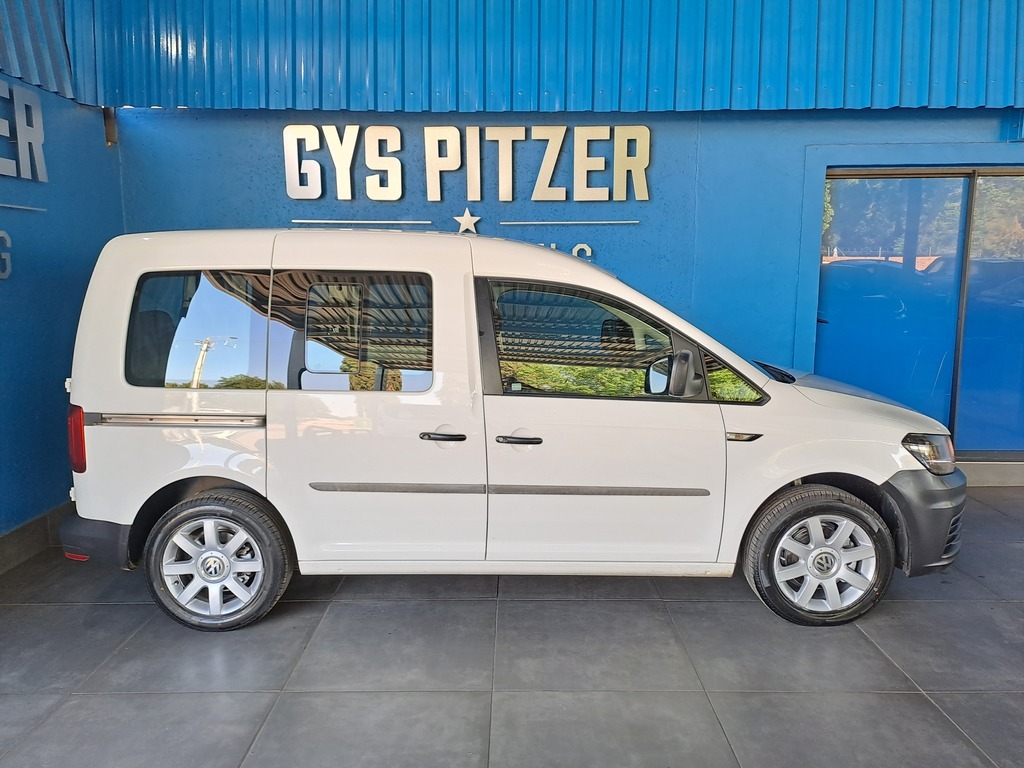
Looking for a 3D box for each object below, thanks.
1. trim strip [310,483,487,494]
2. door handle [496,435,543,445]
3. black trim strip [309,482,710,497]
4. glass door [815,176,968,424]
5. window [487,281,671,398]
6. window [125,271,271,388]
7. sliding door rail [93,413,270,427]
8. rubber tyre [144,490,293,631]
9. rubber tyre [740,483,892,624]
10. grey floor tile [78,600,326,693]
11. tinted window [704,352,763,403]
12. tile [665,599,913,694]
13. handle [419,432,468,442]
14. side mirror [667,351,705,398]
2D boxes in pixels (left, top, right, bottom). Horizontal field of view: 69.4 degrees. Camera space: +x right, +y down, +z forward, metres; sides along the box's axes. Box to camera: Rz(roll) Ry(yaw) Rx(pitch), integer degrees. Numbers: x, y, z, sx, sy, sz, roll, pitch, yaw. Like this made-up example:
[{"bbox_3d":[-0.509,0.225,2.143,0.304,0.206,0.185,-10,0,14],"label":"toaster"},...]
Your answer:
[{"bbox_3d":[-0.486,0.446,3.167,0.752,0.035,0.020,1,8,0],"label":"trim strip"},{"bbox_3d":[0.032,0.237,3.133,0.198,0.036,0.050,1,5,0],"label":"door handle"},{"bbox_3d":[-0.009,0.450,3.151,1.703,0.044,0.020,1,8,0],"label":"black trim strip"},{"bbox_3d":[2.723,-0.455,5.381,1.055,2.030,0.050,0,8,1],"label":"glass door"},{"bbox_3d":[0.283,-0.192,3.141,0.775,0.520,0.040,0,0,0],"label":"window"},{"bbox_3d":[-1.338,-0.234,3.158,0.610,0.505,0.030,0,-4,0],"label":"window"},{"bbox_3d":[-1.432,0.156,3.157,0.765,0.050,0.035,1,8,0],"label":"sliding door rail"},{"bbox_3d":[-1.313,0.789,3.329,0.632,0.630,0.205,0,8,0],"label":"rubber tyre"},{"bbox_3d":[1.373,0.766,3.342,0.620,0.620,0.205,0,8,0],"label":"rubber tyre"},{"bbox_3d":[-1.270,1.119,3.192,0.800,0.010,0.800,0,8,1],"label":"grey floor tile"},{"bbox_3d":[0.959,-0.029,3.200,0.255,0.215,0.030,-1,-8,-6],"label":"tinted window"},{"bbox_3d":[1.138,1.107,3.175,0.800,0.010,0.800,0,8,1],"label":"tile"},{"bbox_3d":[-0.291,0.225,3.130,0.199,0.036,0.050,1,5,0],"label":"handle"},{"bbox_3d":[0.718,-0.039,3.047,0.130,0.205,0.210,0,8,0],"label":"side mirror"}]

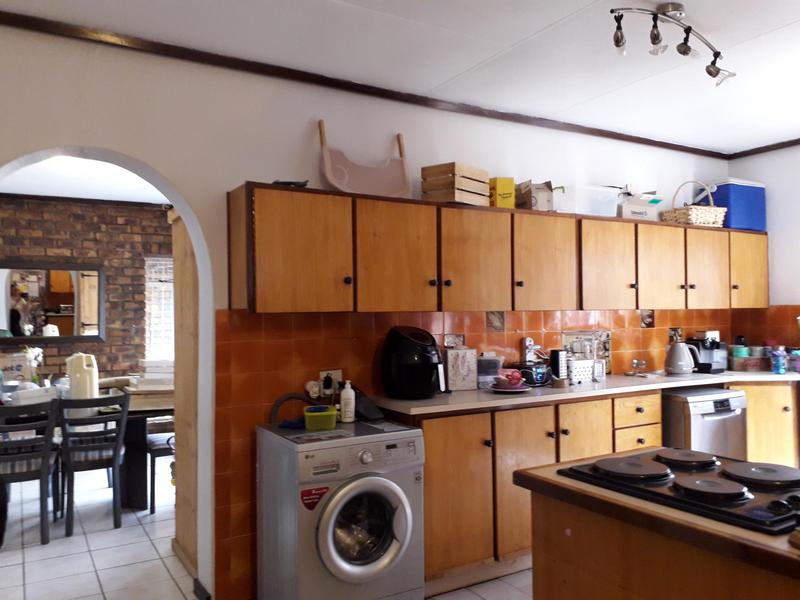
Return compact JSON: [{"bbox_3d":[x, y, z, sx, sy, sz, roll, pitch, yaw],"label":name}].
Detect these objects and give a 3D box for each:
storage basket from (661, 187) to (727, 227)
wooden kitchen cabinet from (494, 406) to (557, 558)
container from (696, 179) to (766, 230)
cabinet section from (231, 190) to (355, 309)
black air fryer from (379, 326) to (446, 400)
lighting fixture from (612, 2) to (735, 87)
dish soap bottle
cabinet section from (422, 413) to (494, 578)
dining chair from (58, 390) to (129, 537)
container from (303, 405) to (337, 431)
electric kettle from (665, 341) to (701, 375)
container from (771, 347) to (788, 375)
[{"bbox_3d":[2.137,-0.692,4.580,0.440,0.342,0.250,0,-1,-31],"label":"storage basket"},{"bbox_3d":[0.560,0.949,3.490,0.445,0.760,0.460,0,-1,-31],"label":"wooden kitchen cabinet"},{"bbox_3d":[2.579,-0.709,4.891,0.450,0.370,0.285,0,-2,-31],"label":"container"},{"bbox_3d":[-0.512,-0.220,2.975,0.521,0.577,0.290,0,-1,-31],"label":"cabinet section"},{"bbox_3d":[0.074,0.328,3.285,0.335,0.364,0.270,-2,-2,29],"label":"black air fryer"},{"bbox_3d":[1.196,-1.088,2.655,0.880,0.230,0.210,0,-1,-31],"label":"lighting fixture"},{"bbox_3d":[-0.258,0.483,3.003,0.072,0.203,0.070,-1,-1,-5],"label":"dish soap bottle"},{"bbox_3d":[0.177,0.950,3.258,0.440,0.760,0.460,0,-1,-31],"label":"cabinet section"},{"bbox_3d":[-2.032,1.041,4.118,0.400,0.880,0.520,0,-1,-31],"label":"dining chair"},{"bbox_3d":[-0.378,0.560,2.950,0.150,0.092,0.165,-1,-1,-10],"label":"container"},{"bbox_3d":[1.920,0.387,4.240,0.240,0.230,0.180,-1,-1,22],"label":"electric kettle"},{"bbox_3d":[2.521,0.399,4.150,0.105,0.185,0.090,-2,-2,34],"label":"container"}]

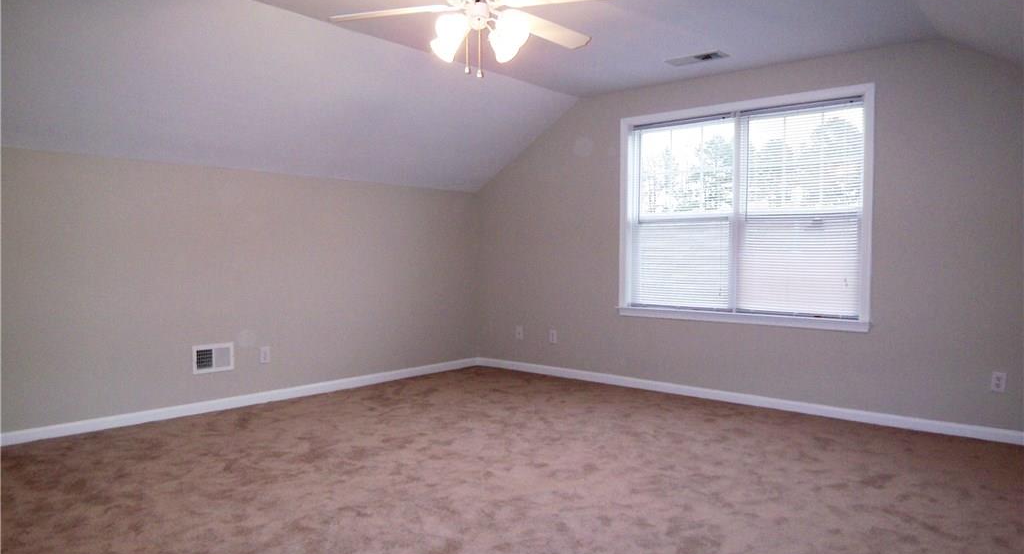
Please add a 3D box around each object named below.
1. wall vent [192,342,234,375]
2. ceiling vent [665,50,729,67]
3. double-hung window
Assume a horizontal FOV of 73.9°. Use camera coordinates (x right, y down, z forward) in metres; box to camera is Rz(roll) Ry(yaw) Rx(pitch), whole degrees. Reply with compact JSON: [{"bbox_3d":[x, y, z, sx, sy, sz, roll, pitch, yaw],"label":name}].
[{"bbox_3d":[-2.099,0.573,4.804,0.020,0.200,0.295,2,3,42],"label":"wall vent"},{"bbox_3d":[1.267,-1.486,4.659,0.400,0.020,0.165,2,3,42],"label":"ceiling vent"},{"bbox_3d":[1.637,-0.470,5.027,1.760,1.480,0.050,2,3,42],"label":"double-hung window"}]

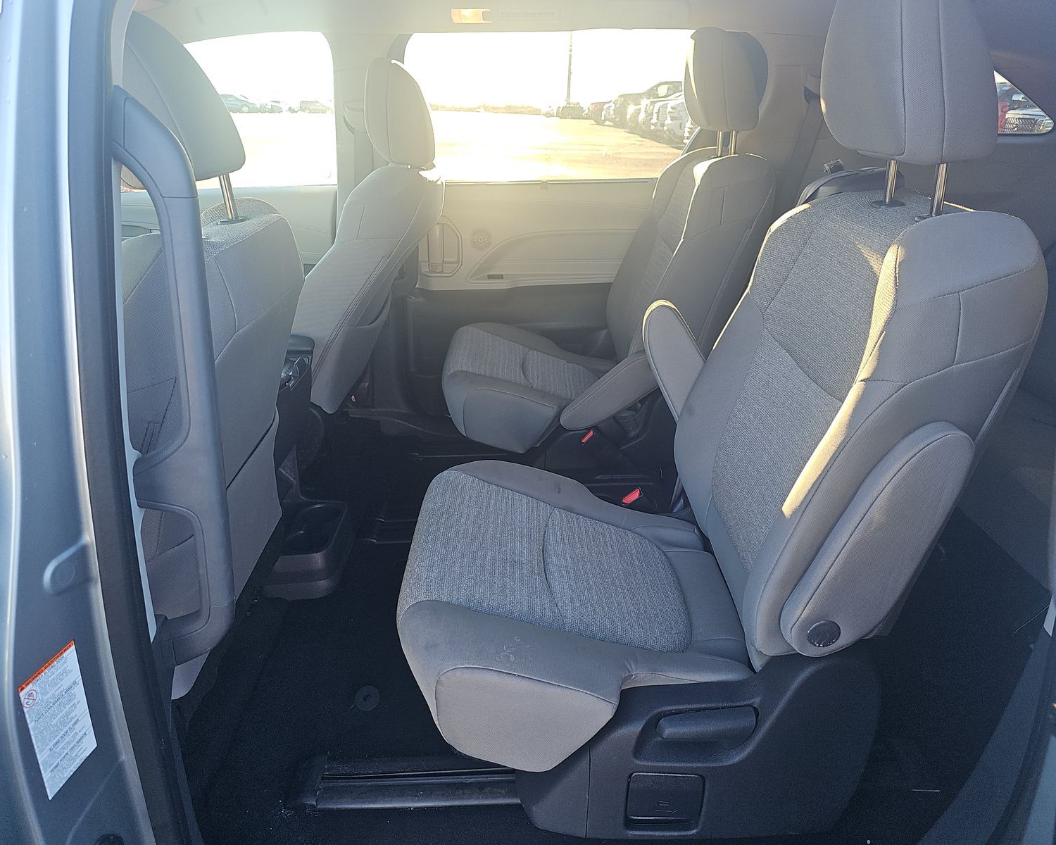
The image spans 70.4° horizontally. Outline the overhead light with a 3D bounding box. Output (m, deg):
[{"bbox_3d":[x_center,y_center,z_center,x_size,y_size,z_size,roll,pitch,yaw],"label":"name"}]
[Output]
[{"bbox_3d":[-0.133,-0.956,1.760,0.098,0.042,0.022,-1,64,-2],"label":"overhead light"}]

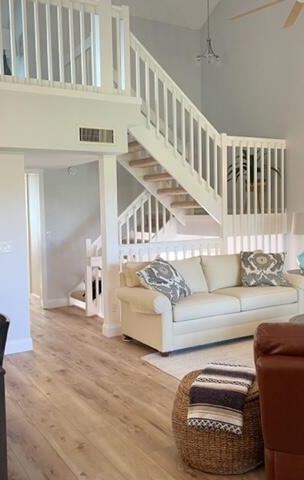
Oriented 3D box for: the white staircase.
[{"bbox_3d":[0.331,-0.777,7.156,2.830,3.550,2.060,-3,4,-31],"label":"white staircase"}]

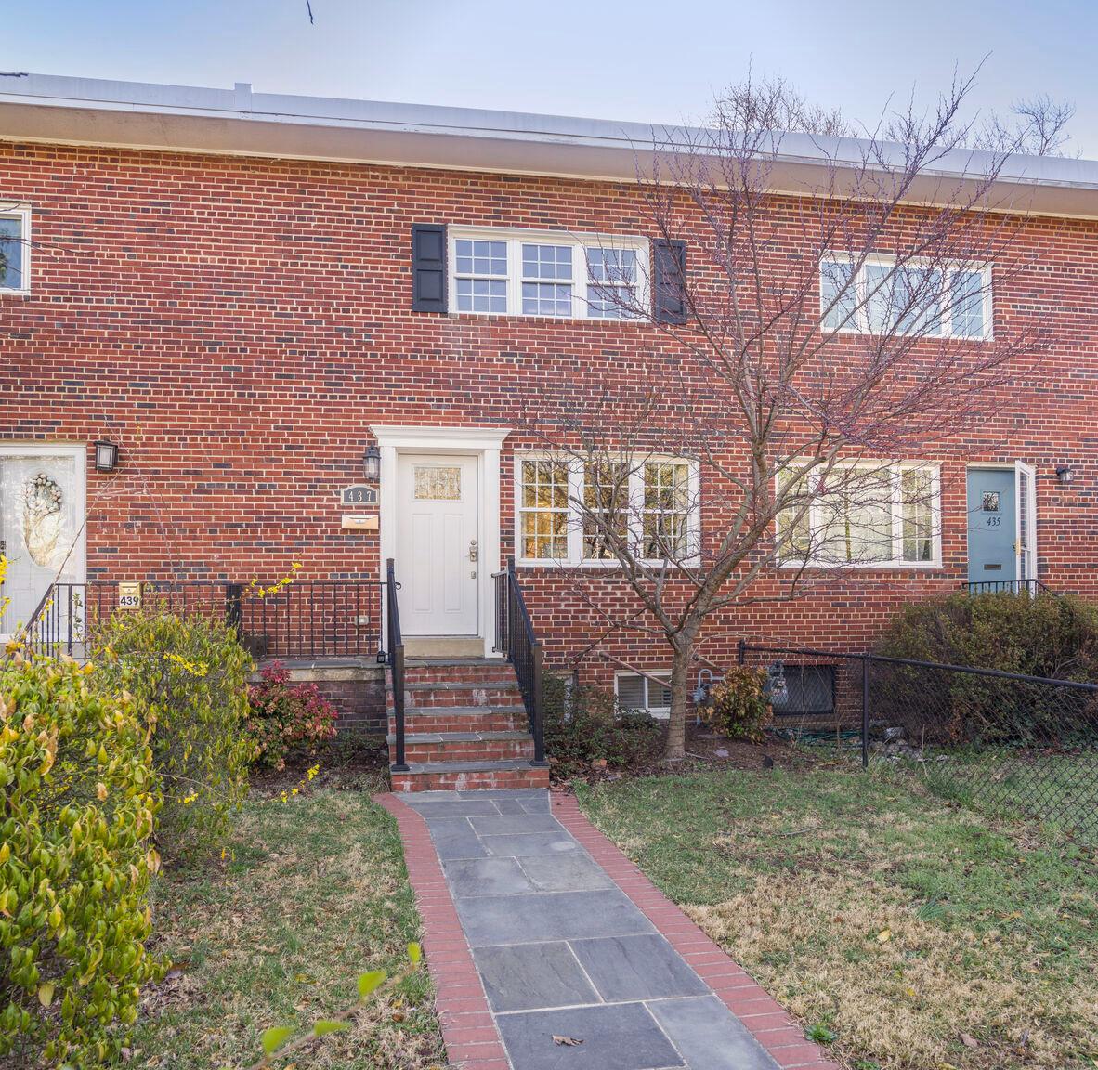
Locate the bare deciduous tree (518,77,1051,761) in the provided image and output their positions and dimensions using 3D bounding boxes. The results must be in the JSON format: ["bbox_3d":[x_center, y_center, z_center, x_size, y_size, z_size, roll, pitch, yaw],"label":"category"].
[{"bbox_3d":[2.171,-1.060,7.950,4.700,6.400,3.700,0,-1,-10],"label":"bare deciduous tree"}]

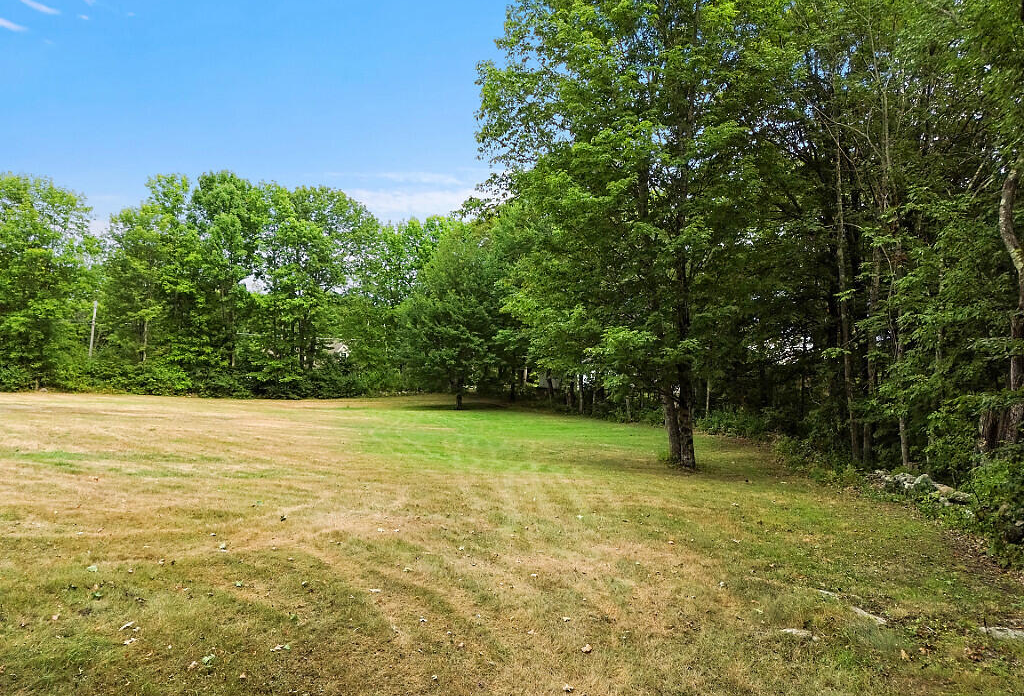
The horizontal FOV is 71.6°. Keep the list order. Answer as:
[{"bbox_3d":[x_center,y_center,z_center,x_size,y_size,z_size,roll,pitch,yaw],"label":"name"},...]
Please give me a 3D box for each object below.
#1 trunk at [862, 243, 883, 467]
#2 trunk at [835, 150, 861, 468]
[{"bbox_3d":[5.890,0.106,11.600,0.210,3.660,0.210,3,-1,0],"label":"trunk"},{"bbox_3d":[5.481,-0.743,11.600,0.220,5.160,0.220,-3,-1,0],"label":"trunk"}]

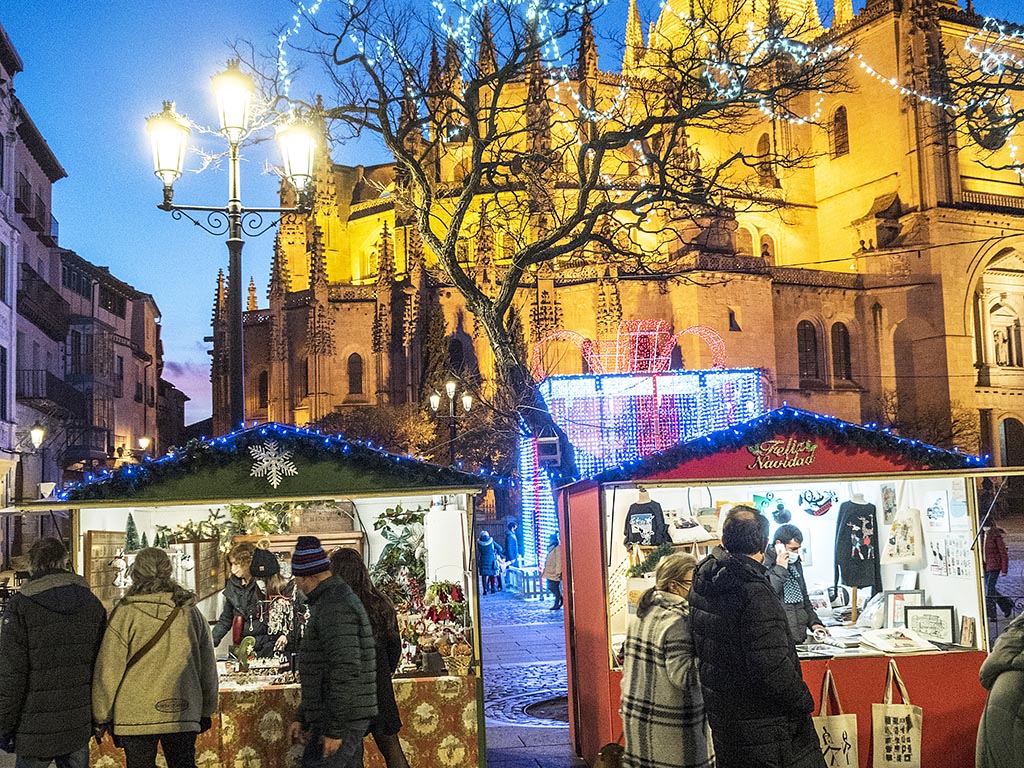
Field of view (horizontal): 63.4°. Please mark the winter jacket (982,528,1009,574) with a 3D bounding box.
[{"bbox_3d":[7.822,2.694,13.400,0.330,0.720,0.460,2,-8,-30],"label":"winter jacket"}]

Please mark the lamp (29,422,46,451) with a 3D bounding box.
[{"bbox_3d":[-15.467,1.695,27.000,0.470,0.880,0.470,2,-8,-30],"label":"lamp"}]

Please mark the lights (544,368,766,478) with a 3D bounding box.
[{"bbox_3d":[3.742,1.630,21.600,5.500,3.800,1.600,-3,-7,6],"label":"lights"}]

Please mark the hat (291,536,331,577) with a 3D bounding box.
[{"bbox_3d":[-1.019,0.875,4.200,0.210,0.190,0.190,-18,-13,39],"label":"hat"}]

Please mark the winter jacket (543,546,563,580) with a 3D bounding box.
[{"bbox_3d":[0.893,3.750,17.400,0.420,0.760,0.520,-7,-8,31],"label":"winter jacket"}]

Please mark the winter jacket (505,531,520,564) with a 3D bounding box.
[{"bbox_3d":[0.012,4.019,20.300,0.360,0.820,0.500,-3,-7,6],"label":"winter jacket"}]

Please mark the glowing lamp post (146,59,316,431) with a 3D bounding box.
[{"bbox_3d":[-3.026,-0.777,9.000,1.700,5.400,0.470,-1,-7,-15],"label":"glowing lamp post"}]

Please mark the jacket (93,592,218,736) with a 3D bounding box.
[{"bbox_3d":[-1.709,1.344,3.970,0.570,0.660,0.340,-1,-7,-12],"label":"jacket"}]

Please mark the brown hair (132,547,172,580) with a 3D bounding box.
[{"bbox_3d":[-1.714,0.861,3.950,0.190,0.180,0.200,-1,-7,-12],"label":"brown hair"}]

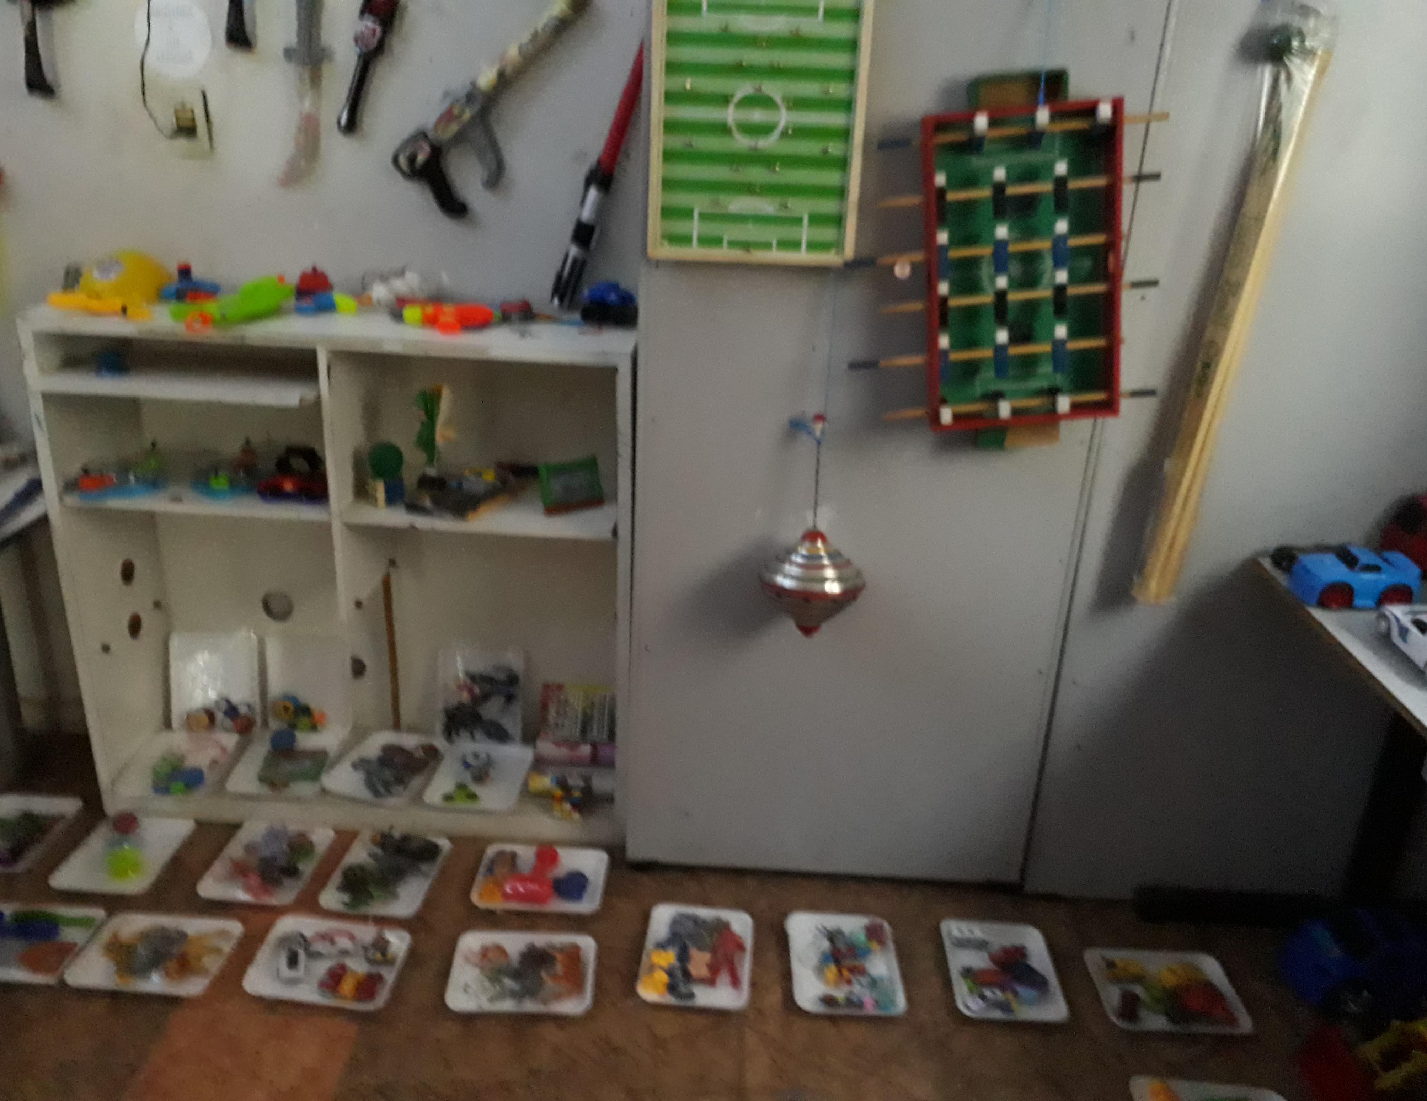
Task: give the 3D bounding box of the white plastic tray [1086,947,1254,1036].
[{"bbox_3d":[0.780,0.763,1.976,0.236,0.025,0.183,3,23,-1],"label":"white plastic tray"}]

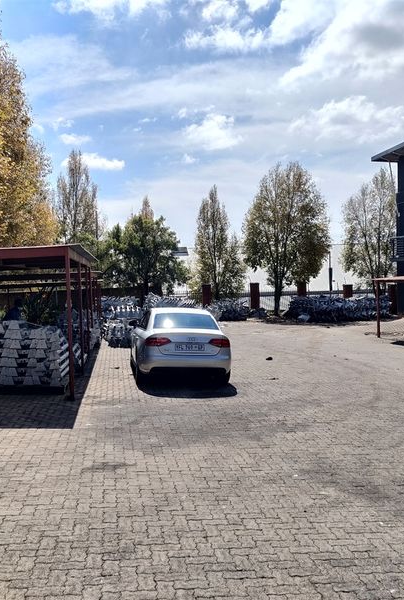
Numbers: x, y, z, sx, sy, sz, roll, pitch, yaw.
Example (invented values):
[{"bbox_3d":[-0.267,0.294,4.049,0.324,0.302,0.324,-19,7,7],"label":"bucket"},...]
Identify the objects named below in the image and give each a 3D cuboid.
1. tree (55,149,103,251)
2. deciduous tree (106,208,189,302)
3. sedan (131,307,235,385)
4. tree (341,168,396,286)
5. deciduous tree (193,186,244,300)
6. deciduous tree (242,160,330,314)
[{"bbox_3d":[-6.983,-4.010,35.000,2.700,8.900,2.700,-2,3,-7],"label":"tree"},{"bbox_3d":[-2.606,-1.808,29.300,3.900,5.000,3.900,-2,3,-7],"label":"deciduous tree"},{"bbox_3d":[-0.505,0.880,13.380,1.840,1.430,4.700,1,1,-7],"label":"sedan"},{"bbox_3d":[9.510,-3.317,34.500,3.700,7.900,3.700,-2,3,-7],"label":"tree"},{"bbox_3d":[0.873,-2.750,33.000,2.750,6.500,2.750,-2,3,-7],"label":"deciduous tree"},{"bbox_3d":[4.117,-2.972,30.400,4.250,7.400,4.250,-2,3,-7],"label":"deciduous tree"}]

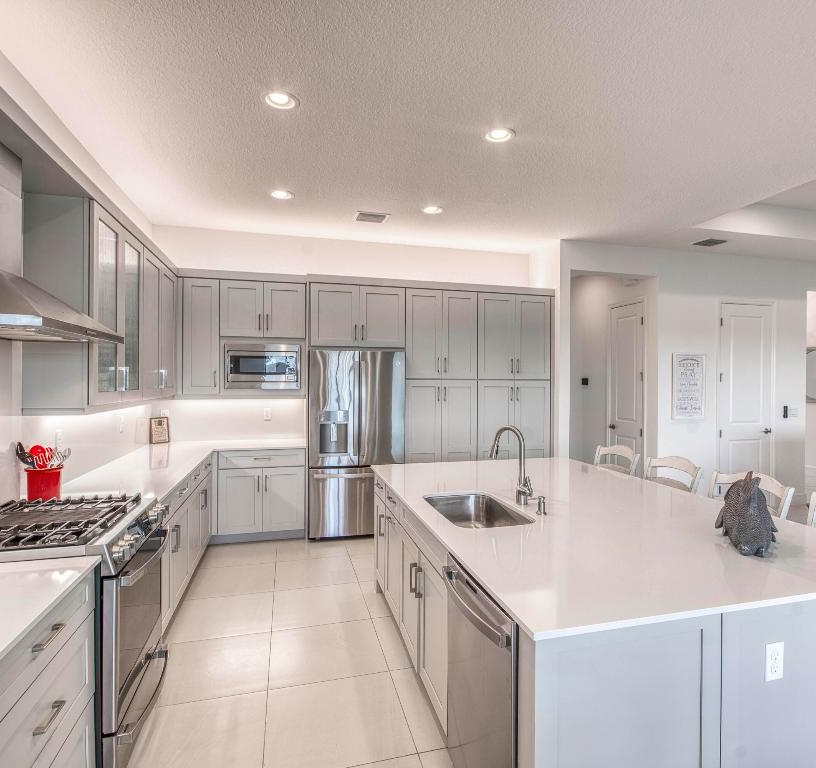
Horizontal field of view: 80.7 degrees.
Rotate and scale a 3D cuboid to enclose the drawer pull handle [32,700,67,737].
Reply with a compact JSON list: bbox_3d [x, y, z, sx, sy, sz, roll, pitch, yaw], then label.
[{"bbox_3d":[-0.967,0.901,1.298,0.031,0.012,0.130,0,1,-14],"label":"drawer pull handle"}]

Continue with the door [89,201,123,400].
[{"bbox_3d":[-1.682,-0.418,2.677,0.030,1.049,0.420,0,0,-14],"label":"door"}]

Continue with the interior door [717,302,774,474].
[{"bbox_3d":[4.048,0.283,5.769,0.768,2.443,0.038,0,1,-14],"label":"interior door"}]

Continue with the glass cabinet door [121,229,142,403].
[{"bbox_3d":[-1.706,-0.391,2.967,0.025,0.970,0.430,0,1,-14],"label":"glass cabinet door"}]

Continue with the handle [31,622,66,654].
[{"bbox_3d":[-0.970,0.684,1.299,0.035,0.014,0.125,0,1,-14],"label":"handle"}]

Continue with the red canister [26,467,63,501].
[{"bbox_3d":[-1.781,0.498,2.370,0.152,0.165,0.152,0,1,-14],"label":"red canister"}]

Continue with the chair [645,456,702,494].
[{"bbox_3d":[1.558,1.023,3.243,0.570,1.000,0.450,0,1,-14],"label":"chair"}]

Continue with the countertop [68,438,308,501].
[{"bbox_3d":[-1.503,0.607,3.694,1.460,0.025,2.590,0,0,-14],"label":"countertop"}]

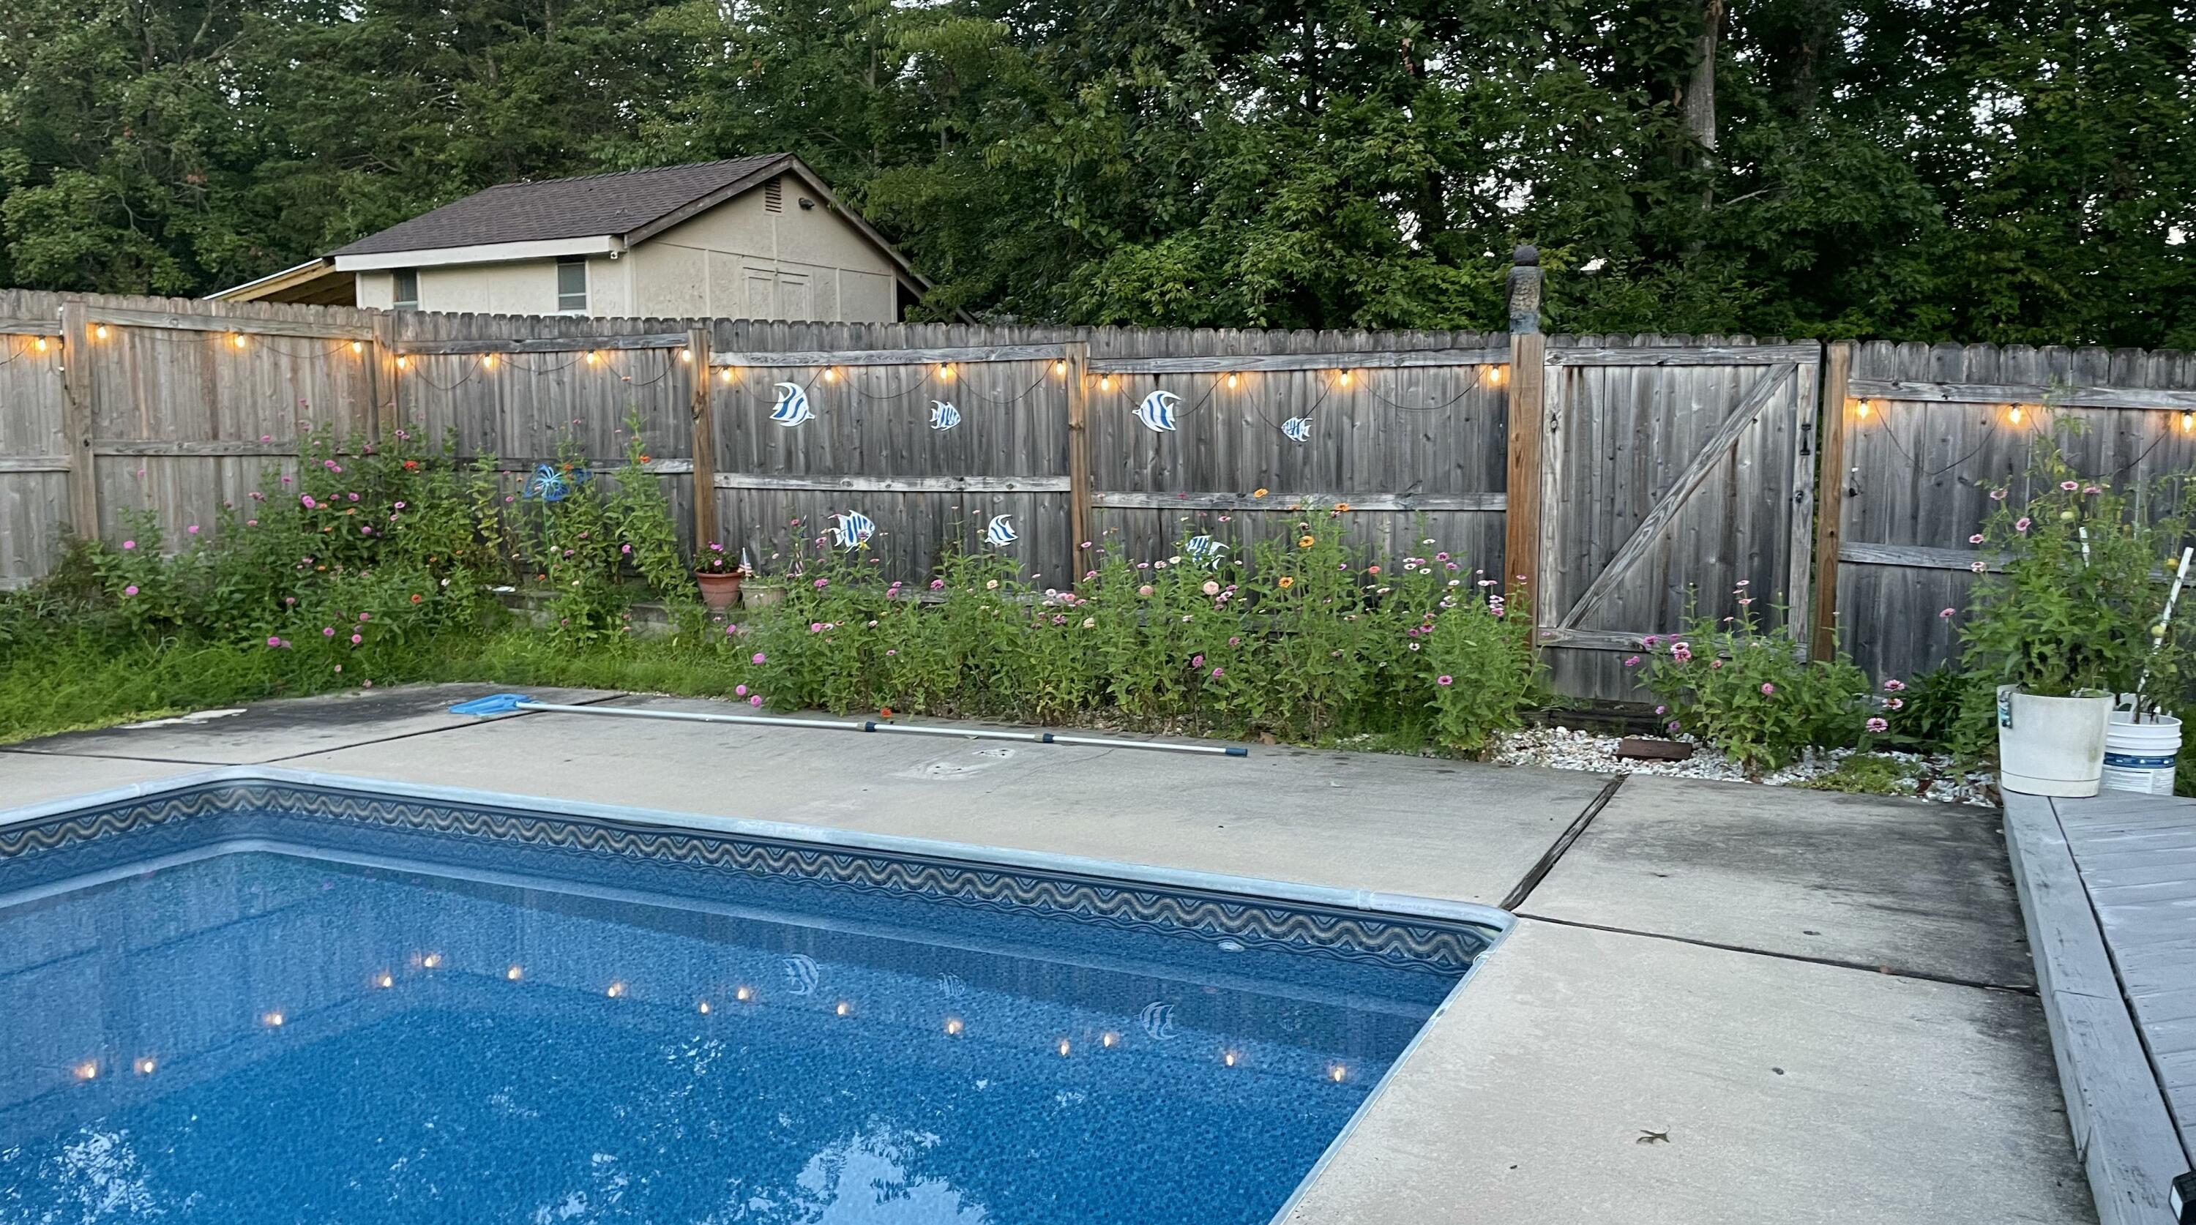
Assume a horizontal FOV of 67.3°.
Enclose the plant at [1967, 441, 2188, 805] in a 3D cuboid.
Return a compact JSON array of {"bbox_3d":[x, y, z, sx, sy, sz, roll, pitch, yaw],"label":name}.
[{"bbox_3d":[3.620,0.034,6.135,0.720,1.270,0.660,2,6,26],"label":"plant"}]

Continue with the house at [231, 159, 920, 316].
[{"bbox_3d":[-7.016,-3.851,22.404,7.650,3.980,5.780,3,7,29],"label":"house"}]

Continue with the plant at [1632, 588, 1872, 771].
[{"bbox_3d":[2.901,0.267,7.264,0.960,0.800,0.720,2,6,26],"label":"plant"}]

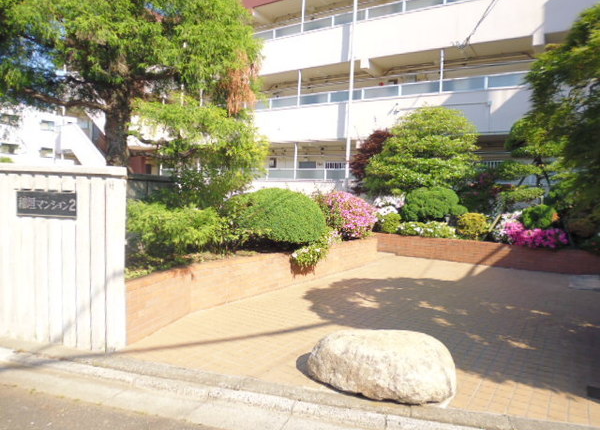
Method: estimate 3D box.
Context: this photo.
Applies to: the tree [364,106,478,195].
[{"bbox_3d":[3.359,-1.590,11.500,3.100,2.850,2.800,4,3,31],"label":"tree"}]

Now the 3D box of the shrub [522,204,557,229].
[{"bbox_3d":[5.297,0.055,9.200,0.720,0.580,0.650,4,3,31],"label":"shrub"}]

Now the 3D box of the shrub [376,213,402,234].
[{"bbox_3d":[2.291,0.218,10.650,0.680,0.580,0.620,4,3,31],"label":"shrub"}]

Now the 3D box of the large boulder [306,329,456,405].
[{"bbox_3d":[0.583,1.035,2.915,1.000,0.390,0.640,3,3,18],"label":"large boulder"}]

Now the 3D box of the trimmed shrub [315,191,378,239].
[{"bbox_3d":[1.006,0.000,9.000,1.250,1.050,1.400,4,3,32],"label":"trimmed shrub"}]

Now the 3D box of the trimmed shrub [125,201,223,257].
[{"bbox_3d":[-1.686,0.192,5.500,1.100,0.780,1.350,4,3,32],"label":"trimmed shrub"}]

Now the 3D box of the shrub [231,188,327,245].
[{"bbox_3d":[-0.377,0.035,7.300,1.500,1.000,1.620,2,2,0],"label":"shrub"}]

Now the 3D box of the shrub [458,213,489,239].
[{"bbox_3d":[4.043,0.270,9.750,0.720,0.660,0.650,4,3,31],"label":"shrub"}]

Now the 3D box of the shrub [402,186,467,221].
[{"bbox_3d":[3.476,-0.245,10.750,1.600,0.980,1.350,4,3,31],"label":"shrub"}]

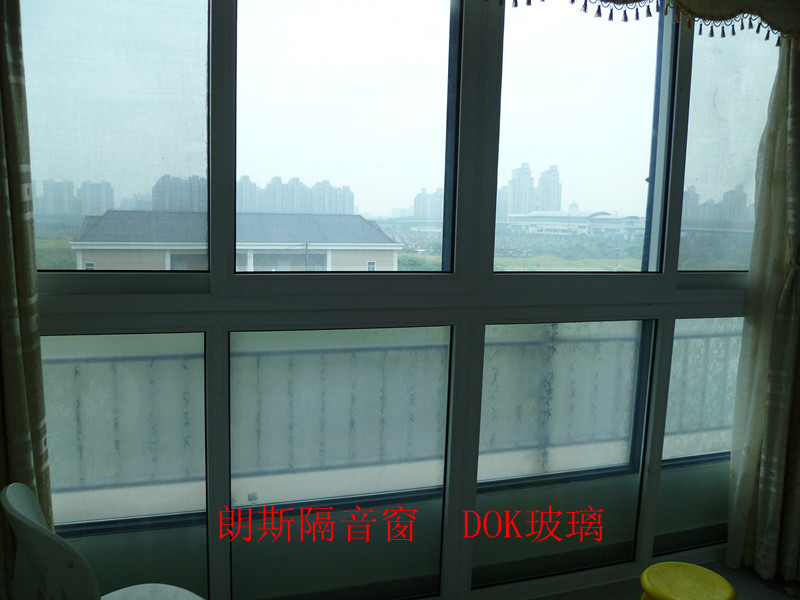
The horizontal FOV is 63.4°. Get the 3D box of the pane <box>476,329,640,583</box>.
[{"bbox_3d":[0.610,0.564,2.410,0.701,0.972,0.030,-1,7,-19],"label":"pane"}]

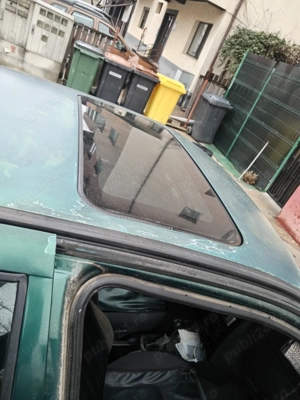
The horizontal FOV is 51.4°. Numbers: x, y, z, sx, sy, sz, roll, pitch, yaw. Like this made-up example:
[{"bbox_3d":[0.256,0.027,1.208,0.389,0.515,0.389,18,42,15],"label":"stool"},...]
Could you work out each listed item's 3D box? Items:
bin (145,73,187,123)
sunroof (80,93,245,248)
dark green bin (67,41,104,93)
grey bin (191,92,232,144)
[{"bbox_3d":[0.281,-1.963,6.495,0.570,1.050,0.710,18,28,-12],"label":"bin"},{"bbox_3d":[-0.031,-0.169,1.063,0.424,0.045,0.862,14,29,-20],"label":"sunroof"},{"bbox_3d":[-1.307,-2.552,6.260,0.570,1.050,0.710,16,28,-16],"label":"dark green bin"},{"bbox_3d":[1.302,-1.821,7.110,0.490,0.960,0.560,12,30,-23],"label":"grey bin"}]

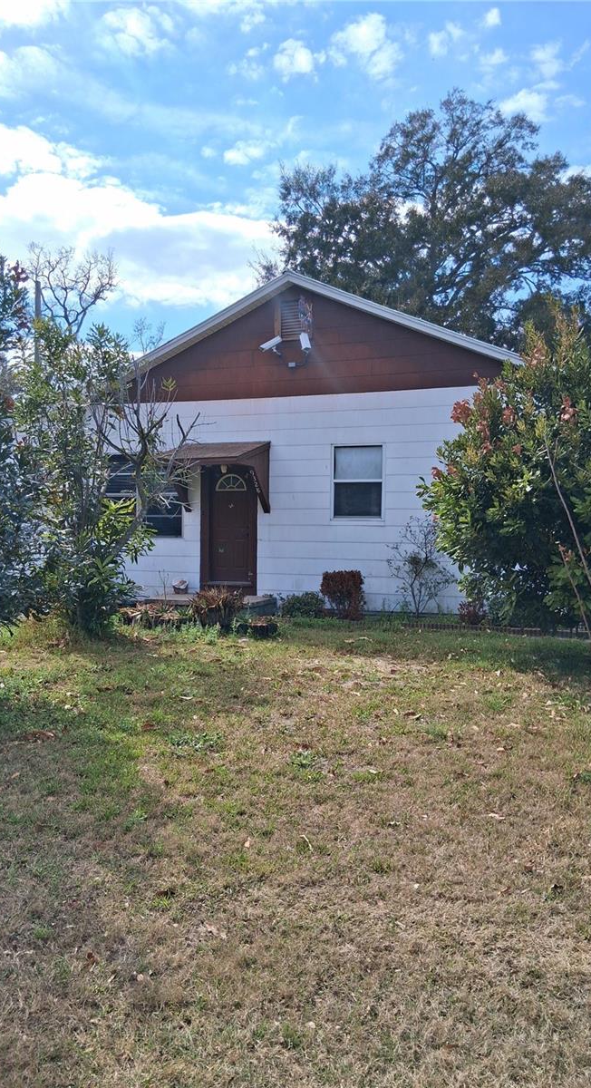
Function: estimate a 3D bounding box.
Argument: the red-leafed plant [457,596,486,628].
[{"bbox_3d":[2.676,1.025,12.400,0.450,0.468,0.420,1,1,12],"label":"red-leafed plant"}]

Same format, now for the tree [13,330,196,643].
[{"bbox_3d":[-2.628,-0.913,11.200,2.500,4.274,2.300,0,1,-13],"label":"tree"}]

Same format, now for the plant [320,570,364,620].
[{"bbox_3d":[0.751,0.824,13.150,0.700,0.817,0.620,1,1,3],"label":"plant"}]

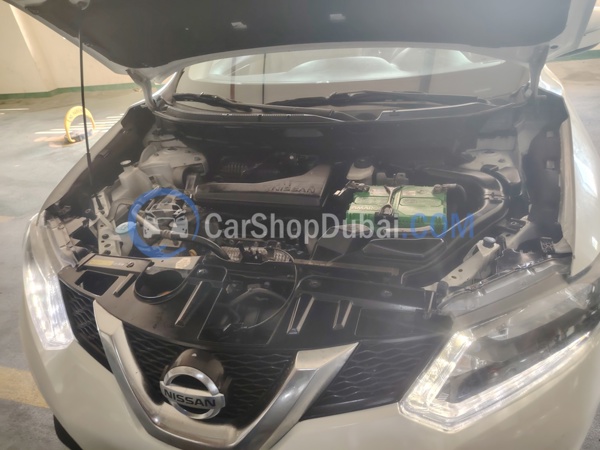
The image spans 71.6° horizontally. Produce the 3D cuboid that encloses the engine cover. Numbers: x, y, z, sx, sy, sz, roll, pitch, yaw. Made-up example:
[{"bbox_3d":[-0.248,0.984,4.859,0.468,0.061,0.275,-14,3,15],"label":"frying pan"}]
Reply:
[{"bbox_3d":[-0.109,-0.144,1.482,0.450,0.080,0.250,4,34,18],"label":"engine cover"}]

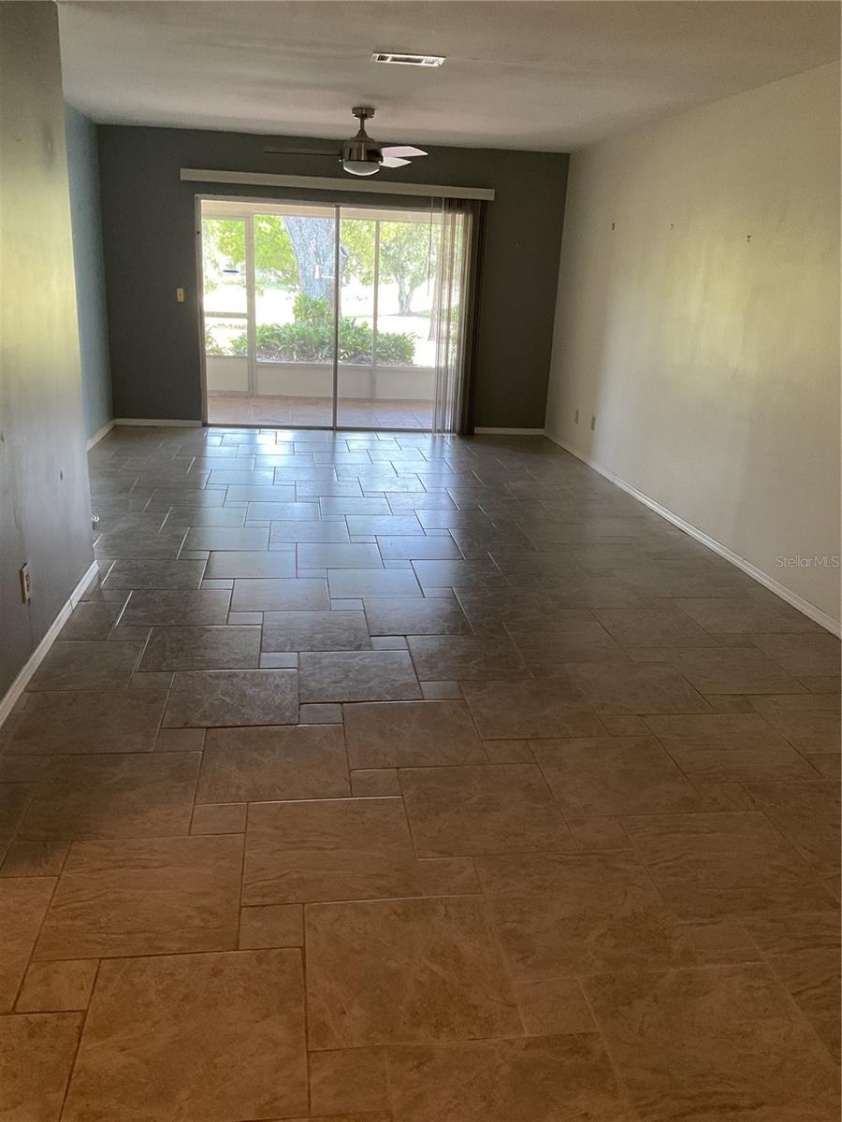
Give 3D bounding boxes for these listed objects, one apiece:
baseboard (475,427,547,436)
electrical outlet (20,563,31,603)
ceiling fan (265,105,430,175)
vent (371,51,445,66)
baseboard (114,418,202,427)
[{"bbox_3d":[0.816,-1.224,8.850,0.738,0.064,0.017,0,18,-8],"label":"baseboard"},{"bbox_3d":[-1.413,0.082,3.368,0.012,0.117,0.073,0,18,-8],"label":"electrical outlet"},{"bbox_3d":[-0.490,-2.794,6.280,1.120,0.410,1.220,0,18,-8],"label":"ceiling fan"},{"bbox_3d":[-0.065,-2.443,4.587,0.345,0.024,0.200,0,18,-8],"label":"vent"},{"bbox_3d":[-2.340,-1.229,8.399,0.778,0.066,0.017,0,18,-8],"label":"baseboard"}]

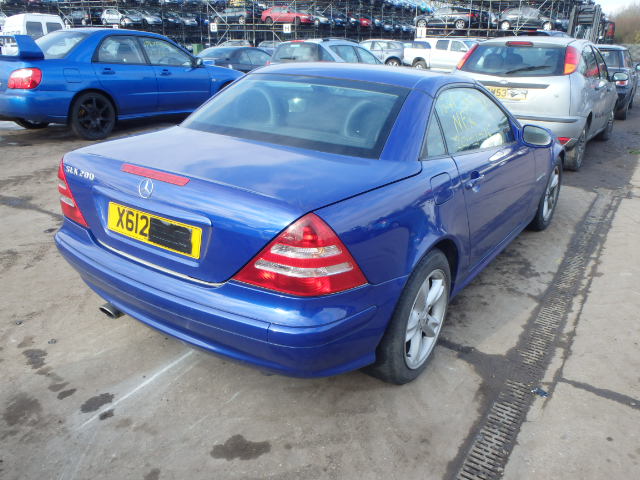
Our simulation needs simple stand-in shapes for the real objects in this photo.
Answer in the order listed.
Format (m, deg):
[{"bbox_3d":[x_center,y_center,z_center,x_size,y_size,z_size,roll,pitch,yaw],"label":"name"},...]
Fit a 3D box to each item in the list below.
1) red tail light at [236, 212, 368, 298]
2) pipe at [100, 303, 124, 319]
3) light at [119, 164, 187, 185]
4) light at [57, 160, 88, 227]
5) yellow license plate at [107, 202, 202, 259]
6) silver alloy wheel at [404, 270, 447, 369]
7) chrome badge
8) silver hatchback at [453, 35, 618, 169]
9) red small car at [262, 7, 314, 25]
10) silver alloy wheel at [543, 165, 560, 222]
[{"bbox_3d":[-0.061,0.030,1.677,0.443,0.285,0.180,7,22,15],"label":"red tail light"},{"bbox_3d":[-0.891,0.297,2.297,0.100,0.070,0.140,14,25,31],"label":"pipe"},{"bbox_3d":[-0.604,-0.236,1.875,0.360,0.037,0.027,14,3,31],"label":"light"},{"bbox_3d":[-1.066,-0.228,2.312,0.180,0.285,0.443,-15,26,-35],"label":"light"},{"bbox_3d":[-0.625,-0.040,1.921,0.520,0.111,0.012,14,14,31],"label":"yellow license plate"},{"bbox_3d":[0.378,0.315,2.187,0.170,0.430,0.430,14,25,31],"label":"silver alloy wheel"},{"bbox_3d":[-0.624,-0.185,1.864,0.080,0.080,0.013,14,10,31],"label":"chrome badge"},{"bbox_3d":[3.157,-2.055,7.352,1.720,1.460,4.170,14,25,31],"label":"silver hatchback"},{"bbox_3d":[-2.499,-17.244,39.800,4.000,1.370,1.680,11,23,24],"label":"red small car"},{"bbox_3d":[1.728,-0.374,4.048,0.170,0.430,0.430,15,25,33],"label":"silver alloy wheel"}]

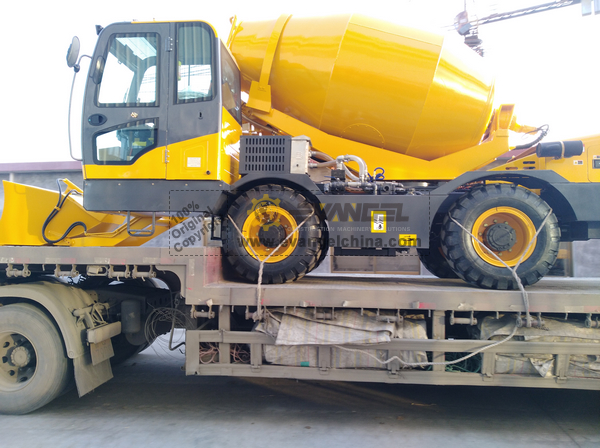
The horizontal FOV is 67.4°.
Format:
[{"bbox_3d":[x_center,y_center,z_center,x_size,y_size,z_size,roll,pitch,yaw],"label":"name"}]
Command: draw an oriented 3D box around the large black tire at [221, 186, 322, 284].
[{"bbox_3d":[-0.289,0.127,4.931,1.078,1.078,0.400,0,-4,6],"label":"large black tire"}]

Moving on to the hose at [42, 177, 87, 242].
[{"bbox_3d":[-2.633,-0.140,5.030,0.480,0.700,0.200,0,-3,7],"label":"hose"}]

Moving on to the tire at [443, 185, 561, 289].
[{"bbox_3d":[1.964,0.138,4.460,1.050,1.050,0.400,0,-3,7],"label":"tire"}]

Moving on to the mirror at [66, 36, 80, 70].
[{"bbox_3d":[-2.417,-1.827,4.800,0.070,0.345,0.200,7,-3,3],"label":"mirror"}]

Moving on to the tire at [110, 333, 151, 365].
[{"bbox_3d":[-2.656,1.479,6.390,1.070,1.070,0.300,0,-4,6],"label":"tire"}]

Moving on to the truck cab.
[{"bbox_3d":[-1.580,-1.155,5.408,1.591,2.135,1.020,0,-4,6],"label":"truck cab"}]

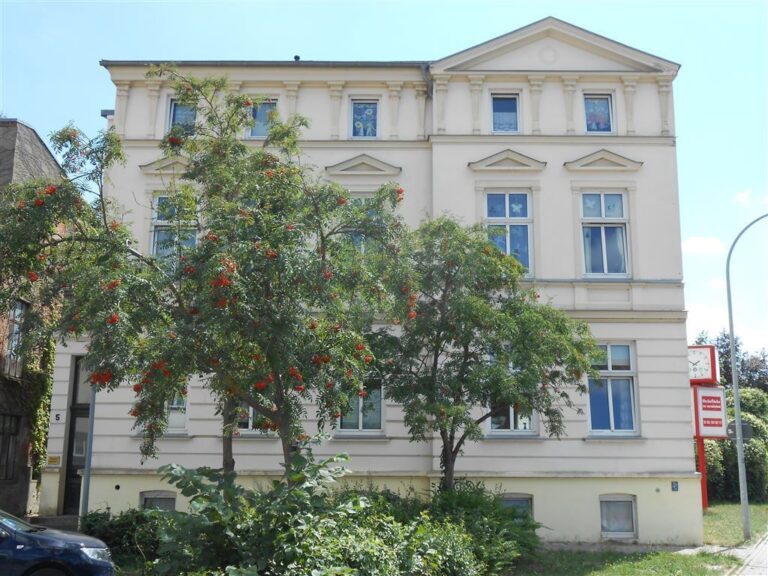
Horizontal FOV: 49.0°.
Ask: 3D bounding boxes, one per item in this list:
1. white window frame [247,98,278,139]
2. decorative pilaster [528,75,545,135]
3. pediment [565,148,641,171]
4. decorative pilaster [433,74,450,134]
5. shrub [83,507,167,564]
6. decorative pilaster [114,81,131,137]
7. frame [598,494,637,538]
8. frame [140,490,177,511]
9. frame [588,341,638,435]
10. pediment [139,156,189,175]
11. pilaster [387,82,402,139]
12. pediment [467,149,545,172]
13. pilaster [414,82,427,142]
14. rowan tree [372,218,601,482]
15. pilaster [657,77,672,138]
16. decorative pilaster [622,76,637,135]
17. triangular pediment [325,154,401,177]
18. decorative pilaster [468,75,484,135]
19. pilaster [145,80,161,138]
[{"bbox_3d":[-2.922,-4.088,20.340,0.706,0.994,0.120,0,-13,0],"label":"white window frame"},{"bbox_3d":[3.642,-4.358,20.198,0.391,1.544,0.180,0,-12,0],"label":"decorative pilaster"},{"bbox_3d":[5.078,-2.941,19.490,1.746,0.457,0.220,0,-13,0],"label":"pediment"},{"bbox_3d":[1.397,-4.365,20.212,0.408,1.537,0.180,0,-12,0],"label":"decorative pilaster"},{"bbox_3d":[-4.981,4.644,16.120,1.647,0.829,1.300,0,-12,0],"label":"shrub"},{"bbox_3d":[-6.364,-4.334,20.649,0.369,1.524,0.180,0,-12,0],"label":"decorative pilaster"},{"bbox_3d":[4.818,4.730,17.459,0.764,0.868,0.130,0,-11,0],"label":"frame"},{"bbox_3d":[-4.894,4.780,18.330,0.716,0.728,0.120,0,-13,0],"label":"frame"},{"bbox_3d":[4.855,2.156,17.999,1.074,1.982,0.130,0,-11,0],"label":"frame"},{"bbox_3d":[-4.895,-2.881,19.818,1.616,0.401,0.220,0,-13,0],"label":"pediment"},{"bbox_3d":[0.259,-4.240,20.130,0.383,1.405,0.180,0,-13,0],"label":"pilaster"},{"bbox_3d":[2.895,-2.954,19.865,1.858,0.550,0.270,0,-12,0],"label":"pediment"},{"bbox_3d":[0.888,-4.287,20.599,0.318,1.546,0.180,0,-12,0],"label":"pilaster"},{"bbox_3d":[1.753,1.678,14.761,4.059,6.001,3.800,0,-11,0],"label":"rowan tree"},{"bbox_3d":[6.285,-4.050,18.981,0.365,1.434,0.200,0,-11,0],"label":"pilaster"},{"bbox_3d":[5.796,-4.299,19.812,0.400,1.415,0.180,0,-13,0],"label":"decorative pilaster"},{"bbox_3d":[-0.477,-2.719,19.038,1.716,0.530,0.250,0,-11,0],"label":"triangular pediment"},{"bbox_3d":[2.075,-4.096,18.986,0.365,1.434,0.200,0,-11,0],"label":"decorative pilaster"},{"bbox_3d":[-5.524,-4.258,20.148,0.372,1.402,0.180,0,-13,0],"label":"pilaster"}]

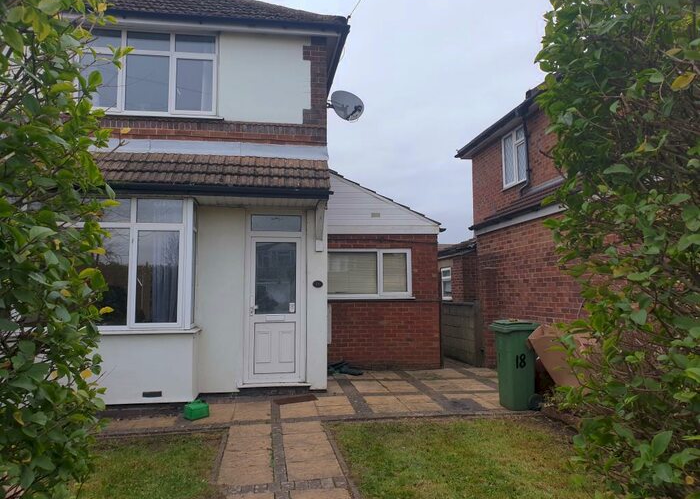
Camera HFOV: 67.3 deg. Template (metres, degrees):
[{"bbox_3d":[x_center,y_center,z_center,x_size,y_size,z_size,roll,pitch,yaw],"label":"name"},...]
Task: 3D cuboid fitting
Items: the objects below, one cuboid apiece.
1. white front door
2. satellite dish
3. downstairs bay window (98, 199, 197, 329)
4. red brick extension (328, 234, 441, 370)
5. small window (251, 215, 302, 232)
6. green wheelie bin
[{"bbox_3d":[-1.056,0.857,7.499,0.850,2.087,0.080,0,-5,-8],"label":"white front door"},{"bbox_3d":[-0.037,-2.129,7.800,0.550,0.520,0.320,3,-18,-36],"label":"satellite dish"},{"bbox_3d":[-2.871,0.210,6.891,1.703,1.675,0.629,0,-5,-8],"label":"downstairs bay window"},{"bbox_3d":[0.489,1.022,10.515,2.128,2.442,2.000,0,-5,-6],"label":"red brick extension"},{"bbox_3d":[-1.058,-0.368,7.587,0.754,0.253,0.060,0,-5,-8],"label":"small window"},{"bbox_3d":[2.041,1.373,6.397,0.530,1.030,0.475,1,-5,-10],"label":"green wheelie bin"}]

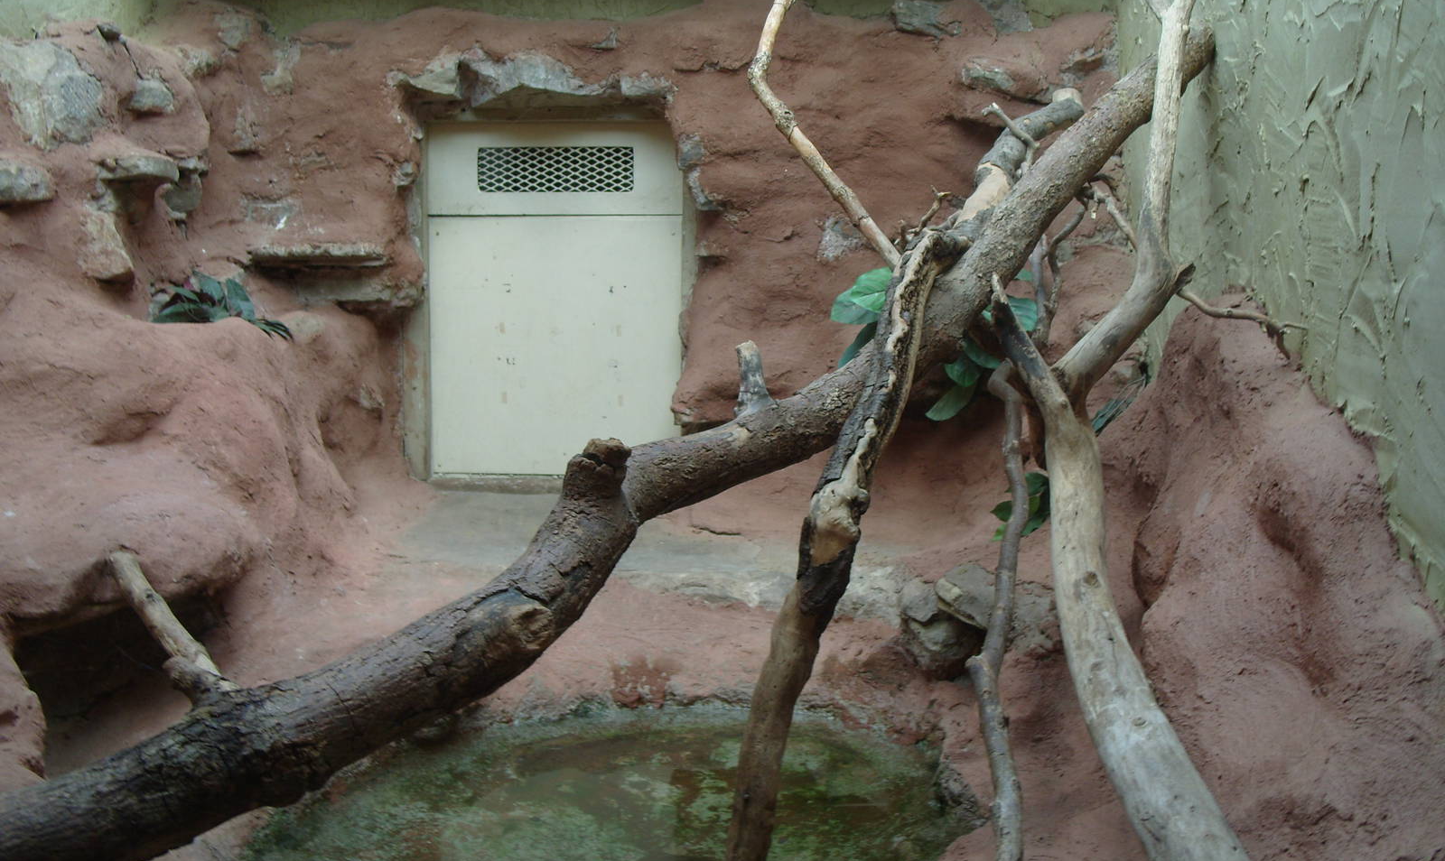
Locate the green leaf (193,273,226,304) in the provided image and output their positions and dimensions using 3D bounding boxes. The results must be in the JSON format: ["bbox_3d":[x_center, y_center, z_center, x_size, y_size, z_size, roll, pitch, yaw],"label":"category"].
[{"bbox_3d":[-1.350,-0.373,3.850,0.065,0.081,0.050,0,8,0],"label":"green leaf"}]

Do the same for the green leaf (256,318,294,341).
[{"bbox_3d":[-1.179,-0.267,3.850,0.078,0.055,0.070,0,8,0],"label":"green leaf"}]

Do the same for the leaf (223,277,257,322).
[{"bbox_3d":[-1.271,-0.345,3.850,0.065,0.113,0.060,0,8,0],"label":"leaf"}]

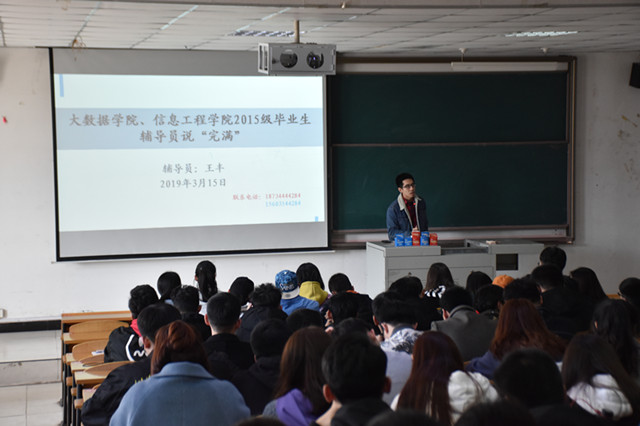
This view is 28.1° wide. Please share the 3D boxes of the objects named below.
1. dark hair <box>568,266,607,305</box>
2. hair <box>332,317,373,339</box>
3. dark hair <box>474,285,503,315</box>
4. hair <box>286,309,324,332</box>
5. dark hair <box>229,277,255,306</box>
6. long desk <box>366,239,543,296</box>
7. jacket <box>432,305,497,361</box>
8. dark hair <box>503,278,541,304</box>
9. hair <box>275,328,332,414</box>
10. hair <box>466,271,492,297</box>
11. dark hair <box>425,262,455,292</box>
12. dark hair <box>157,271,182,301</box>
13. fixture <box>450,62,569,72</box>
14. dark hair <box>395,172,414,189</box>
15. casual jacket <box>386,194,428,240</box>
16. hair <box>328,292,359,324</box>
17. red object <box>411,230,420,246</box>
[{"bbox_3d":[2.103,0.578,10.101,0.260,0.320,0.240,-2,4,-19],"label":"dark hair"},{"bbox_3d":[0.147,0.555,5.800,0.180,0.190,0.210,-1,4,-8],"label":"hair"},{"bbox_3d":[1.133,0.581,8.600,0.185,0.200,0.210,-1,4,-6],"label":"dark hair"},{"bbox_3d":[-0.077,0.594,6.750,0.190,0.200,0.210,-1,4,-10],"label":"hair"},{"bbox_3d":[-0.540,0.540,8.800,0.180,0.210,0.210,-2,4,-18],"label":"dark hair"},{"bbox_3d":[1.311,0.724,12.567,1.540,0.897,0.614,-1,4,-13],"label":"long desk"},{"bbox_3d":[0.819,0.820,7.267,0.500,0.620,0.420,-1,4,-13],"label":"jacket"},{"bbox_3d":[1.226,0.500,7.800,0.205,0.200,0.220,-1,4,-6],"label":"dark hair"},{"bbox_3d":[-0.061,0.622,5.050,0.230,0.340,0.240,-1,4,-8],"label":"hair"},{"bbox_3d":[1.147,0.521,9.200,0.190,0.230,0.210,-1,4,-11],"label":"hair"},{"bbox_3d":[0.950,0.522,10.237,0.220,0.280,0.230,-1,4,-13],"label":"dark hair"},{"bbox_3d":[-1.161,0.560,9.787,0.180,0.250,0.210,-1,4,-13],"label":"dark hair"},{"bbox_3d":[1.951,-1.526,13.418,1.240,0.100,0.140,-1,4,-13],"label":"fixture"},{"bbox_3d":[0.875,-0.332,13.251,0.180,0.180,0.205,-4,5,-38],"label":"dark hair"},{"bbox_3d":[0.872,0.090,12.747,0.420,0.560,0.320,-2,5,-20],"label":"casual jacket"},{"bbox_3d":[0.126,0.534,7.150,0.175,0.190,0.200,-2,5,-20],"label":"hair"},{"bbox_3d":[0.917,0.249,12.232,0.085,0.140,0.060,-1,4,-13],"label":"red object"}]

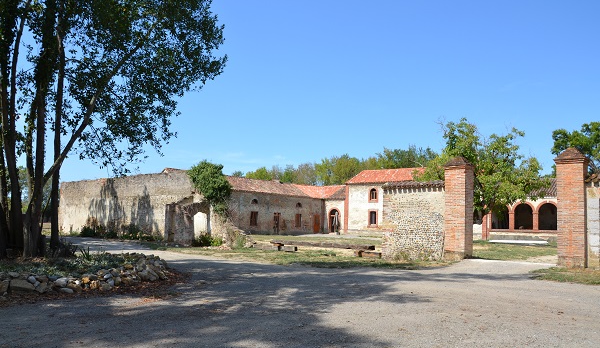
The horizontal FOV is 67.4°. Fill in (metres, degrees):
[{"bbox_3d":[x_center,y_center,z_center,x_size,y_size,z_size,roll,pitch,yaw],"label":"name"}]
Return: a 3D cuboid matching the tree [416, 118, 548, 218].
[{"bbox_3d":[12.471,0.540,30.657,8.633,8.811,8.453,2,-6,0],"label":"tree"}]

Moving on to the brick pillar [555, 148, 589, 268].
[{"bbox_3d":[10.327,1.227,17.000,0.984,4.489,0.984,-3,-8,41],"label":"brick pillar"}]

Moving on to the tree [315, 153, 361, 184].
[{"bbox_3d":[6.688,3.158,80.135,8.206,13.404,8.035,2,-6,0],"label":"tree"}]

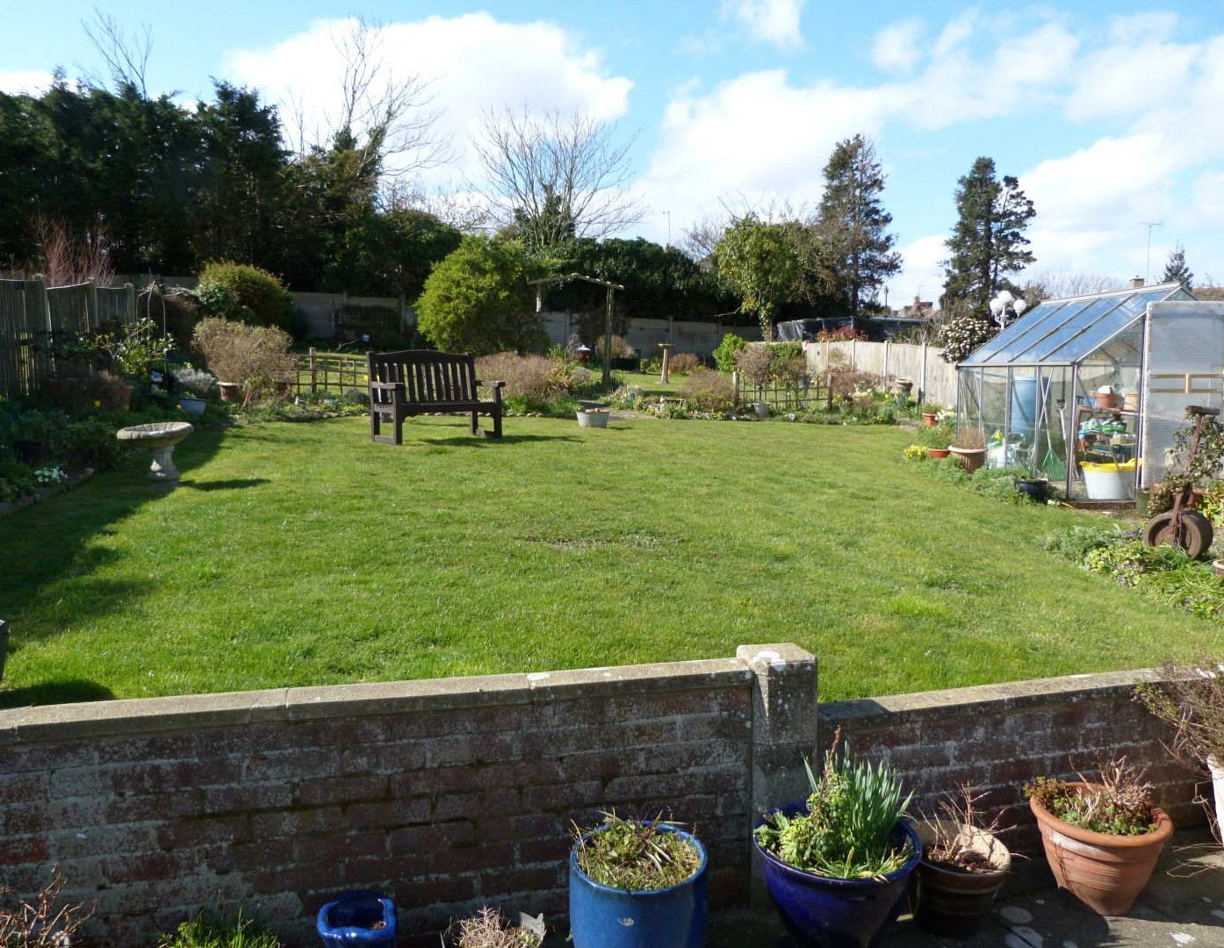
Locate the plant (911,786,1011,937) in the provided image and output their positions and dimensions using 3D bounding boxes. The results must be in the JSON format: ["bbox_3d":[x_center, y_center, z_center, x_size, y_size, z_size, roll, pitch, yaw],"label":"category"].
[{"bbox_3d":[0.941,1.047,2.514,0.285,0.388,0.285,-1,7,0],"label":"plant"}]

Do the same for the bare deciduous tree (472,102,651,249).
[{"bbox_3d":[-1.997,-9.428,36.159,6.813,9.971,6.600,-1,7,0],"label":"bare deciduous tree"}]

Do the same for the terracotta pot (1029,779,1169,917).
[{"bbox_3d":[1.405,1.089,2.628,0.348,0.266,0.348,-1,7,0],"label":"terracotta pot"}]

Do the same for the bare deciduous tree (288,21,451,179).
[{"bbox_3d":[-8.800,-10.478,33.000,6.000,12.200,5.500,-1,6,0],"label":"bare deciduous tree"}]

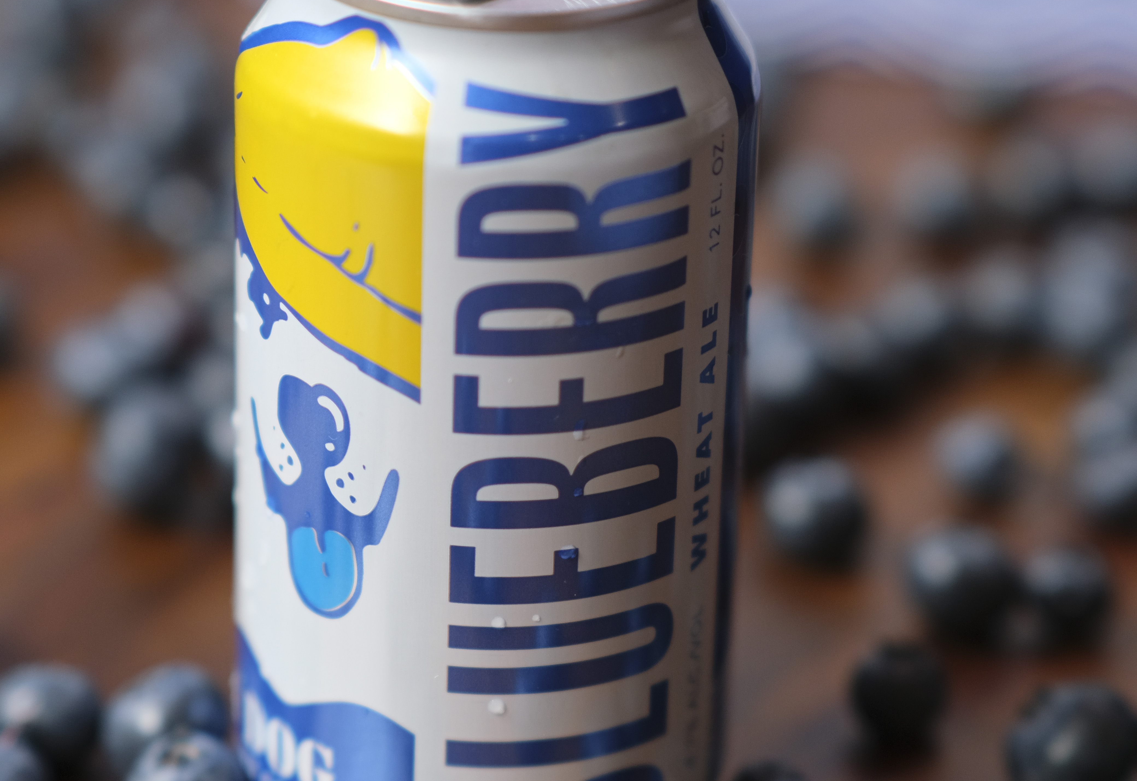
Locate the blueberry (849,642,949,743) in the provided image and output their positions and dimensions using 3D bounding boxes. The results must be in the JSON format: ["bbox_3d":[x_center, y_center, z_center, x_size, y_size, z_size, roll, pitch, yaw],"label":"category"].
[{"bbox_3d":[0.047,0.043,0.563,0.013,0.012,0.013,3,24,0],"label":"blueberry"}]

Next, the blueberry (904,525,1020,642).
[{"bbox_3d":[0.058,0.029,0.588,0.016,0.015,0.016,2,25,-1],"label":"blueberry"}]

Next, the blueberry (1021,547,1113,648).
[{"bbox_3d":[0.074,0.031,0.592,0.013,0.012,0.013,3,24,0],"label":"blueberry"}]

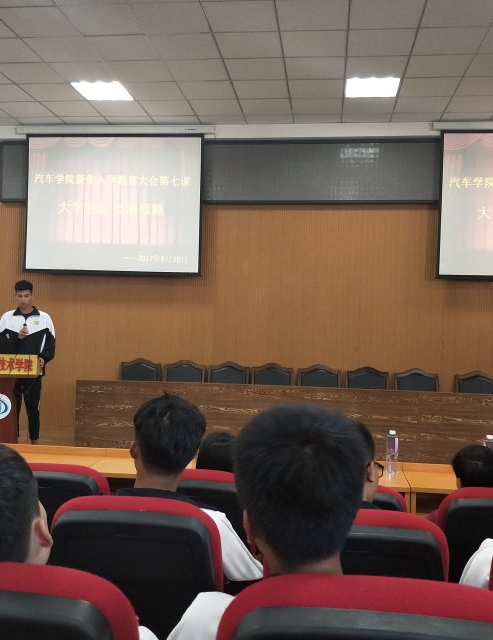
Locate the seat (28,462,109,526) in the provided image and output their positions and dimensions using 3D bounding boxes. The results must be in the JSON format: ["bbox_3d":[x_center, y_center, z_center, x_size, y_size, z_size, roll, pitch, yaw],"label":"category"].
[{"bbox_3d":[-0.793,1.068,2.796,0.540,0.960,0.640,2,0,7],"label":"seat"}]

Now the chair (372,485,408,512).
[{"bbox_3d":[0.396,1.090,2.551,0.550,0.960,0.620,1,-1,6],"label":"chair"}]

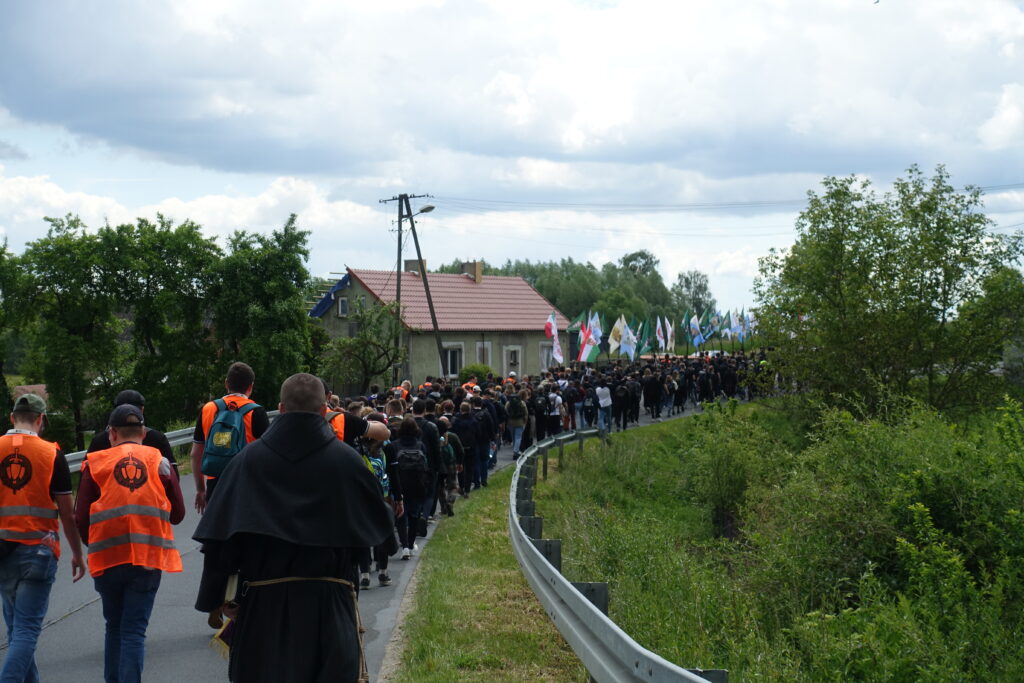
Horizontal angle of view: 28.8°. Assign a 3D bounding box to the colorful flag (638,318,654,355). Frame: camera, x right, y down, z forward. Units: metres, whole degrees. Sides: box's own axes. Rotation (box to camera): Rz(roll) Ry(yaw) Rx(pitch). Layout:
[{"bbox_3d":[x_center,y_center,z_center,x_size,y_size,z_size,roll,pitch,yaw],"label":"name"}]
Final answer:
[{"bbox_3d":[5.404,-0.201,80.000,0.600,1.450,0.350,0,0,-14],"label":"colorful flag"}]

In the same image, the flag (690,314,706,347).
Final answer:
[{"bbox_3d":[8.616,-0.508,92.000,0.750,1.500,0.300,0,0,5],"label":"flag"}]

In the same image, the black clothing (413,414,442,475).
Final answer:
[{"bbox_3d":[-1.159,1.319,25.500,0.540,0.760,0.320,0,0,2],"label":"black clothing"}]

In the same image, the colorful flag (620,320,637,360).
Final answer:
[{"bbox_3d":[4.563,-0.118,78.000,0.630,1.650,0.350,0,0,-12],"label":"colorful flag"}]

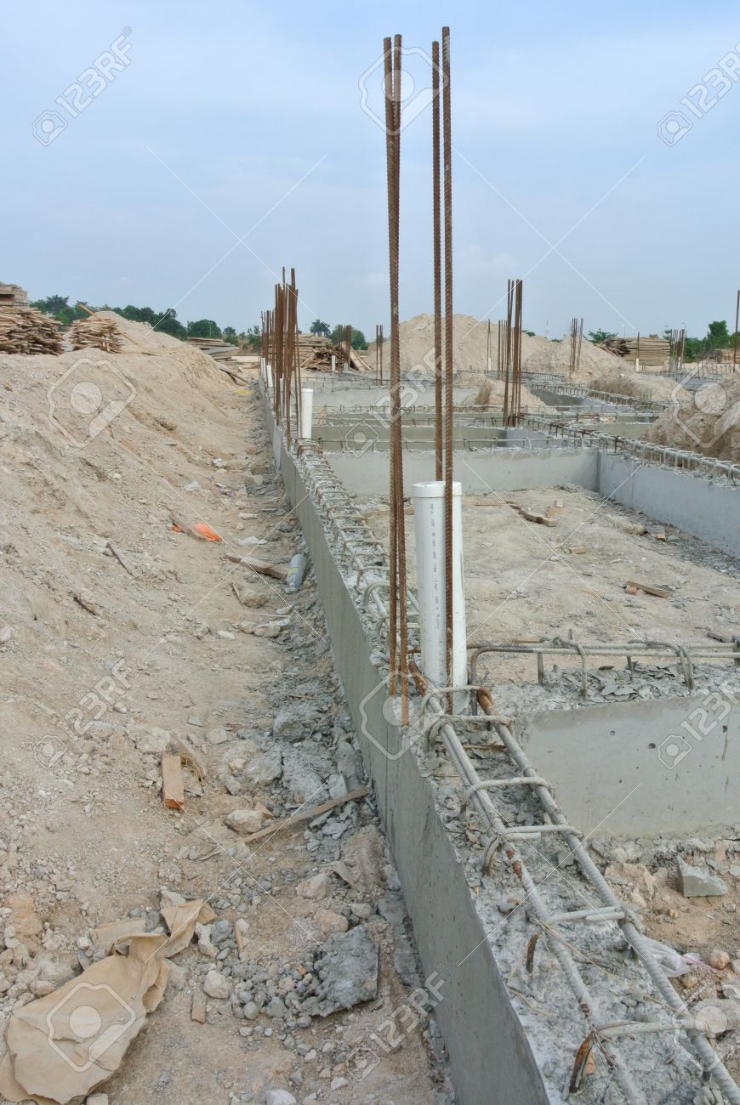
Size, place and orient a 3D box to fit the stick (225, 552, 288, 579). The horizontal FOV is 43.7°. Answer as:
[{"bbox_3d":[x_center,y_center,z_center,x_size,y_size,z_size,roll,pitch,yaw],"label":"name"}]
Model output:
[{"bbox_3d":[-0.671,0.079,5.450,0.380,0.055,0.100,13,17,31],"label":"stick"}]

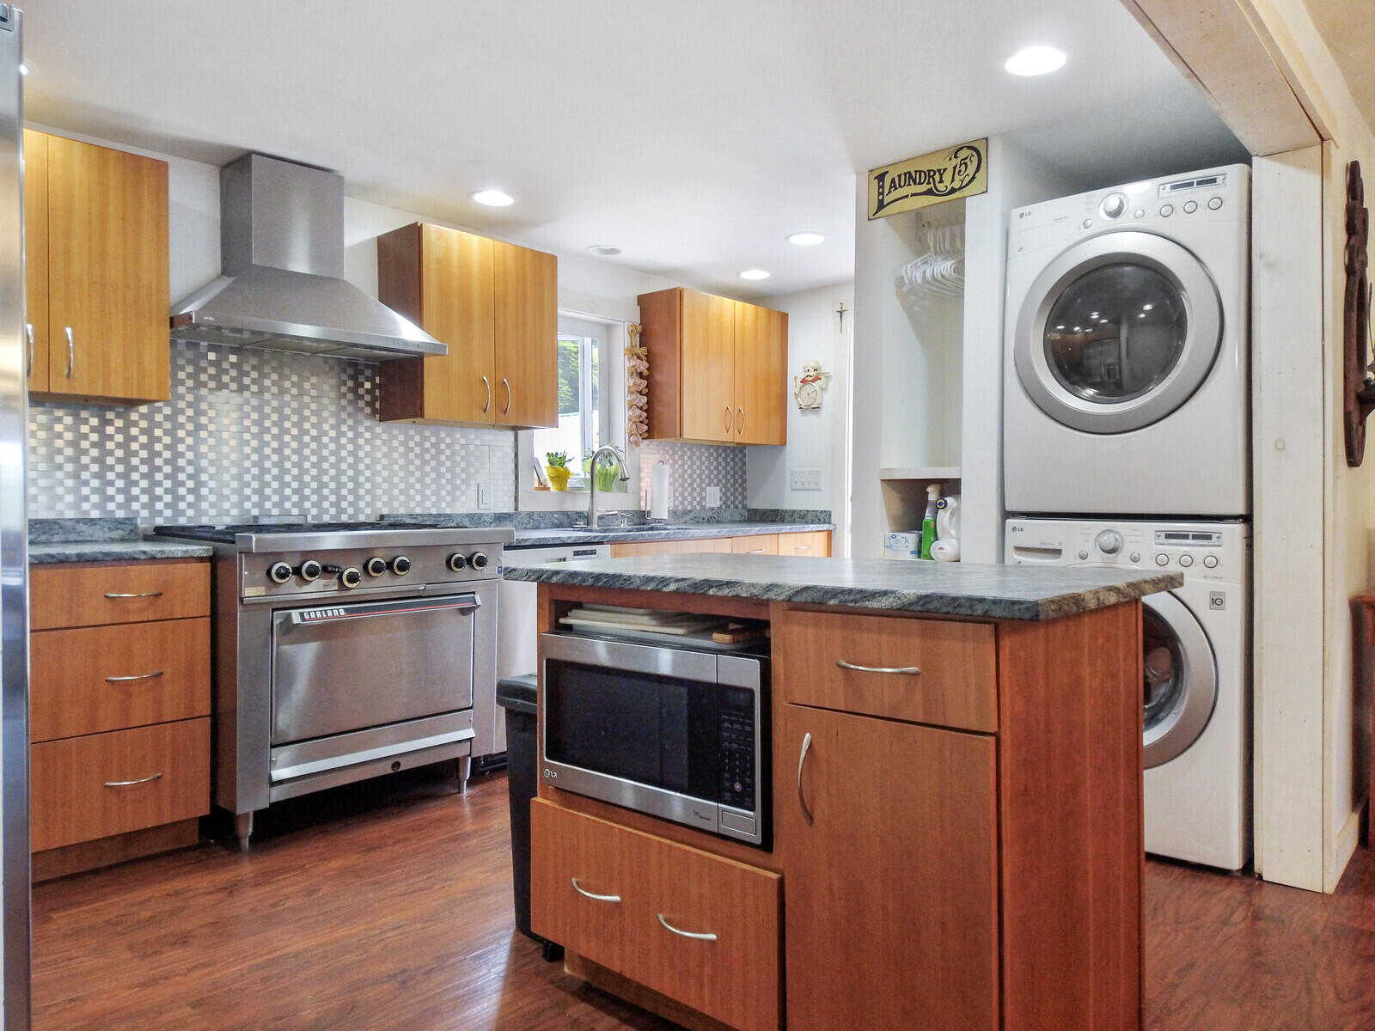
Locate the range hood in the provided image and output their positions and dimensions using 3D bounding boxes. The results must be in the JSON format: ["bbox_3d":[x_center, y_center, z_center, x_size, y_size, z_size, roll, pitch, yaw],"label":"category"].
[{"bbox_3d":[-1.407,-0.939,3.200,0.489,0.650,0.894,1,1,43],"label":"range hood"}]

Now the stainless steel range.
[{"bbox_3d":[-1.232,0.514,3.035,0.860,0.930,0.880,0,1,41],"label":"stainless steel range"}]

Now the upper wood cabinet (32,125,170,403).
[{"bbox_3d":[-2.008,-0.748,2.688,0.335,0.757,0.635,0,1,41],"label":"upper wood cabinet"}]

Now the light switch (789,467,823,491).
[{"bbox_3d":[0.663,-0.198,4.880,0.205,0.116,0.015,0,1,40],"label":"light switch"}]

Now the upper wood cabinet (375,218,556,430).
[{"bbox_3d":[-0.920,-0.763,3.725,0.325,0.758,0.655,0,1,41],"label":"upper wood cabinet"}]

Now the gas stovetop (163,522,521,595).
[{"bbox_3d":[-1.262,0.129,3.140,0.775,0.180,0.945,1,1,43],"label":"gas stovetop"}]

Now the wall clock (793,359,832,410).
[{"bbox_3d":[0.725,-0.754,5.094,0.250,0.280,0.050,1,1,43],"label":"wall clock"}]

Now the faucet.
[{"bbox_3d":[-0.355,-0.145,4.233,0.270,0.410,0.140,0,1,41],"label":"faucet"}]

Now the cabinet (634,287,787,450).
[{"bbox_3d":[0.164,-0.801,4.990,0.324,0.782,0.900,1,1,43],"label":"cabinet"}]

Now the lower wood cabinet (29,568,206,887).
[{"bbox_3d":[-1.824,0.571,2.687,0.616,0.873,0.464,1,1,43],"label":"lower wood cabinet"}]

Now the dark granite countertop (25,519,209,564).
[{"bbox_3d":[-1.819,0.072,2.671,0.636,0.128,0.480,1,1,43],"label":"dark granite countertop"}]

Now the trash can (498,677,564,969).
[{"bbox_3d":[-0.232,0.710,2.189,0.280,0.610,0.390,0,1,40],"label":"trash can"}]

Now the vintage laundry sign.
[{"bbox_3d":[0.843,-1.176,3.060,0.445,0.182,0.012,0,1,40],"label":"vintage laundry sign"}]

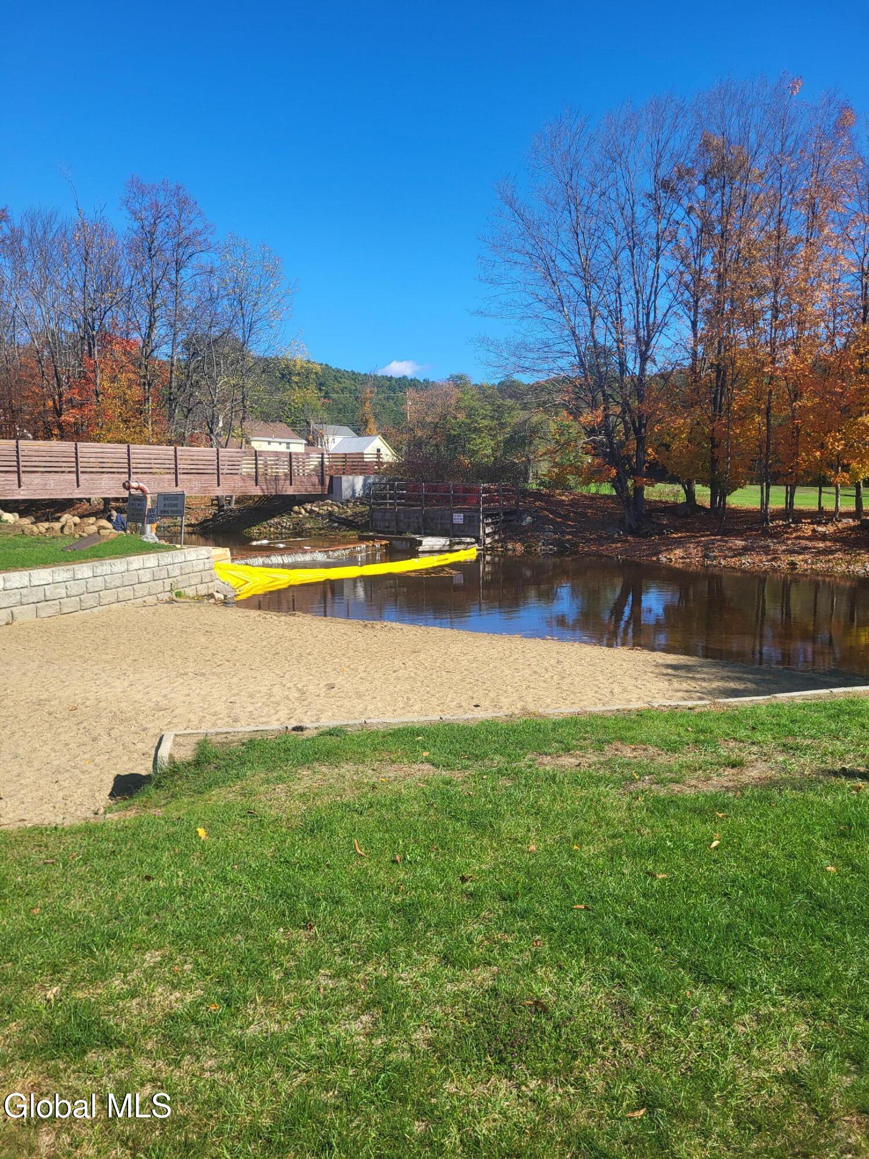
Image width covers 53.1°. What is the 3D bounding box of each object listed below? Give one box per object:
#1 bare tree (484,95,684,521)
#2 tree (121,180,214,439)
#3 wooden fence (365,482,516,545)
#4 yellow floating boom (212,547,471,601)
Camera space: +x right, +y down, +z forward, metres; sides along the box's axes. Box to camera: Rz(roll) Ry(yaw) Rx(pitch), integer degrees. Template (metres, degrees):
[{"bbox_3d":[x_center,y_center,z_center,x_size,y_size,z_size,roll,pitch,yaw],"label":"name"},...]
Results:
[{"bbox_3d":[6.337,-10.470,35.390,8.500,17.200,7.600,0,6,0],"label":"bare tree"},{"bbox_3d":[-14.977,-12.796,48.905,5.400,18.000,5.200,-2,6,-17],"label":"tree"},{"bbox_3d":[0.382,-2.921,38.207,5.900,2.450,2.800,4,8,37],"label":"wooden fence"},{"bbox_3d":[-1.853,-0.502,25.239,1.050,0.700,12.700,3,7,27],"label":"yellow floating boom"}]

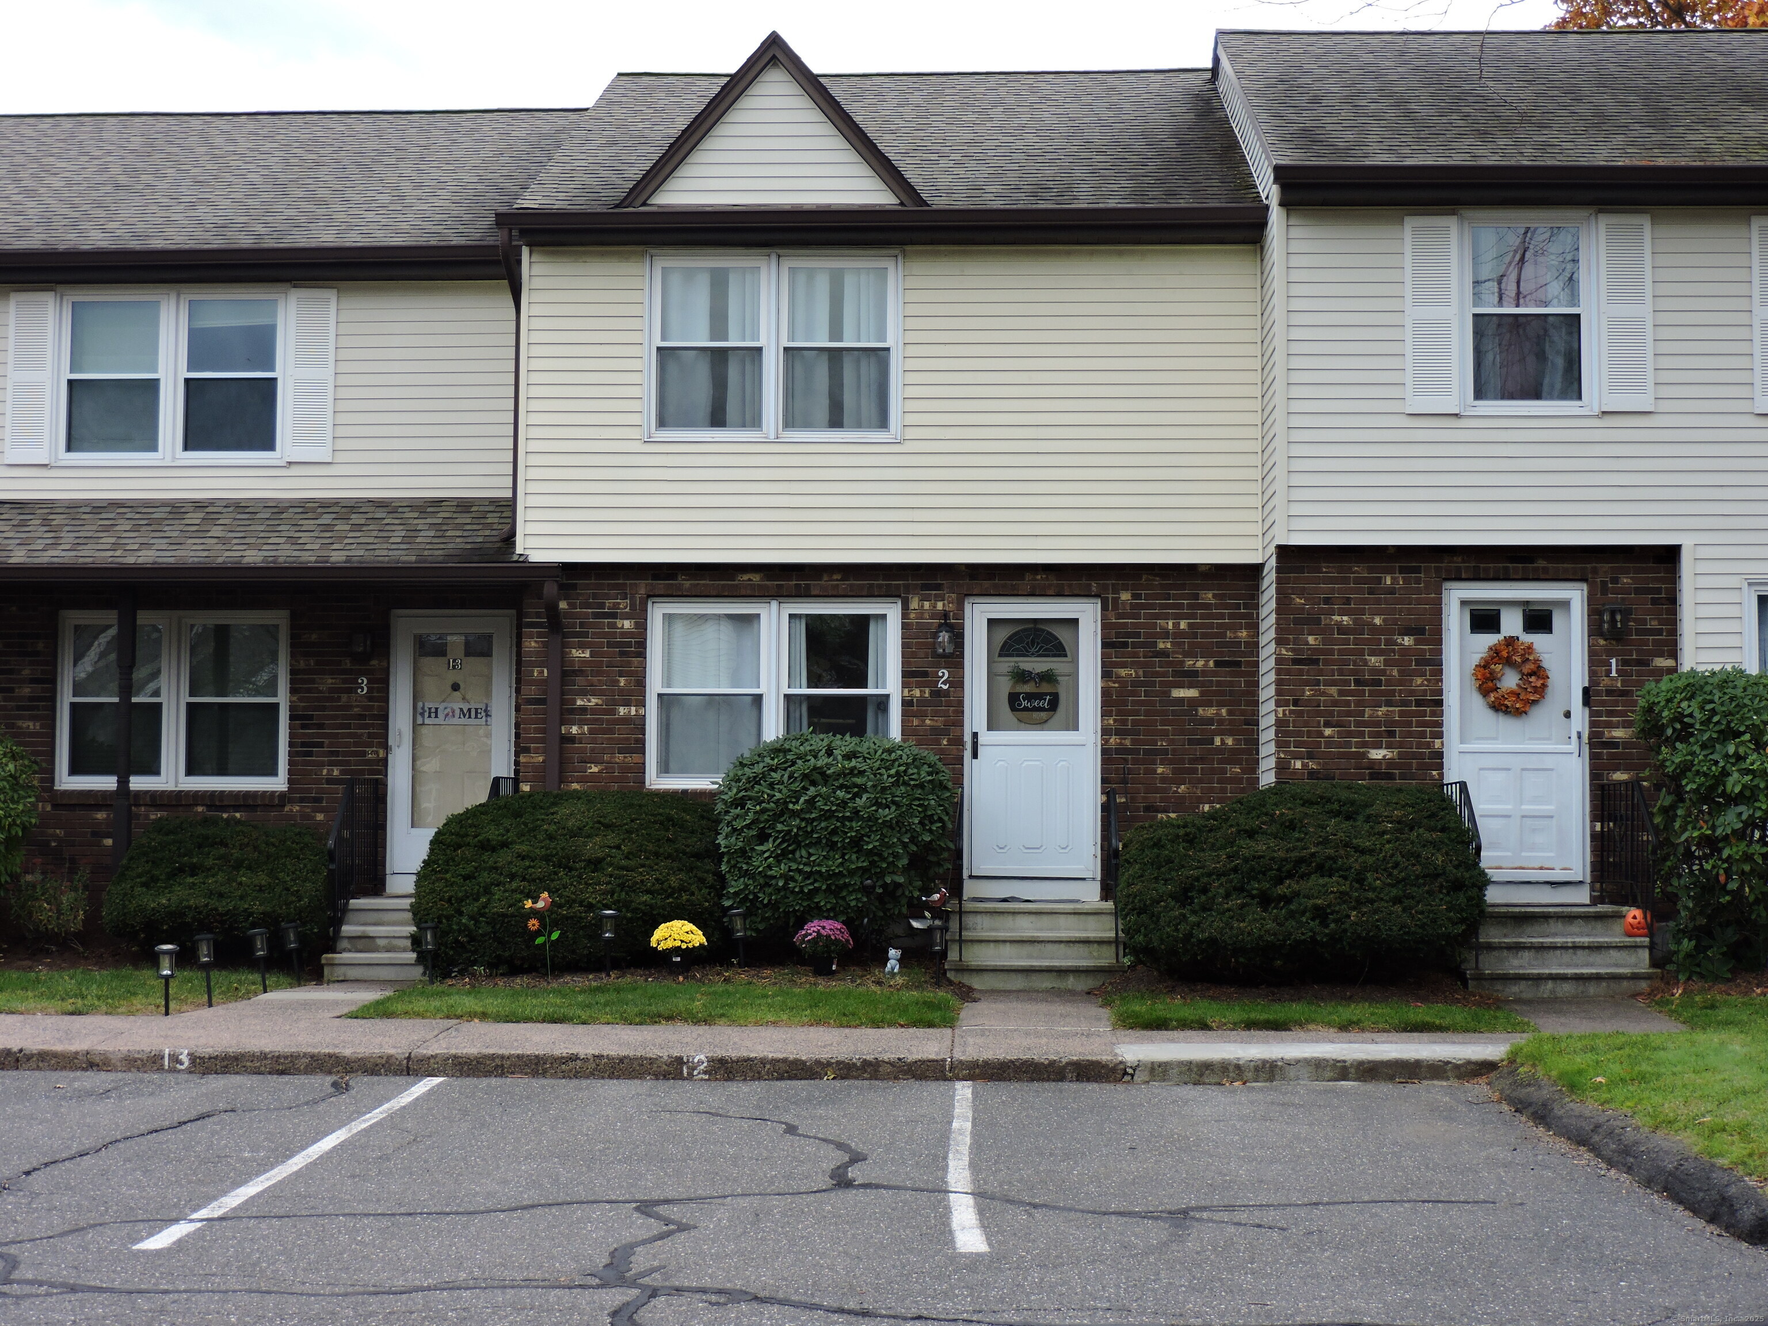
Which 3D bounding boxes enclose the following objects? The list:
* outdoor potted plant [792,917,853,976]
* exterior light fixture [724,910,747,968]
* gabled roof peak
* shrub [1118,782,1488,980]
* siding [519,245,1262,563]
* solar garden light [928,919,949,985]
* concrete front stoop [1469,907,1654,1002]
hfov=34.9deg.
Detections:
[{"bbox_3d":[-0.406,1.897,18.814,0.400,0.386,0.400,0,-4,2],"label":"outdoor potted plant"},{"bbox_3d":[-0.962,1.845,18.818,0.135,0.400,0.135,-5,-4,1],"label":"exterior light fixture"},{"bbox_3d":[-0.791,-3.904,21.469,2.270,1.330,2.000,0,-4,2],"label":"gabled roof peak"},{"bbox_3d":[2.701,1.402,18.100,2.360,1.260,1.650,0,-4,2],"label":"shrub"},{"bbox_3d":[0.048,-1.888,20.580,5.430,2.330,0.150,0,-4,2],"label":"siding"},{"bbox_3d":[0.359,1.906,18.500,0.140,0.420,0.140,0,-4,2],"label":"solar garden light"},{"bbox_3d":[4.330,1.901,18.594,1.240,0.560,1.500,0,-4,2],"label":"concrete front stoop"}]

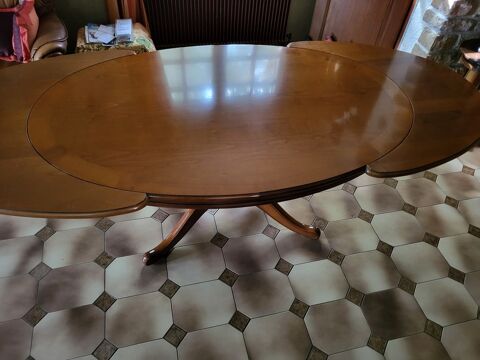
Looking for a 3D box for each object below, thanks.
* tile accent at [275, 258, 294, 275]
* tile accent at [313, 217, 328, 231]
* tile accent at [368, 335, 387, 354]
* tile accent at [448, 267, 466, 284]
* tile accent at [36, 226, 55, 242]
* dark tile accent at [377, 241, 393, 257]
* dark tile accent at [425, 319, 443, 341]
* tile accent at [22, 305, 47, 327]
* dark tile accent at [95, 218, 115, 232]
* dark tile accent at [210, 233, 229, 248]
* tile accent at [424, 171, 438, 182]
[{"bbox_3d":[0.229,0.452,1.875,0.070,0.010,0.070,26,50,18],"label":"tile accent"},{"bbox_3d":[0.463,0.252,2.087,0.070,0.010,0.070,26,50,18],"label":"tile accent"},{"bbox_3d":[0.626,0.740,1.640,0.070,0.010,0.070,26,50,18],"label":"tile accent"},{"bbox_3d":[1.116,0.494,1.856,0.070,0.010,0.070,26,50,18],"label":"tile accent"},{"bbox_3d":[-1.044,0.288,1.939,0.073,0.010,0.073,26,50,18],"label":"tile accent"},{"bbox_3d":[0.802,0.379,1.998,0.070,0.010,0.070,26,50,18],"label":"dark tile accent"},{"bbox_3d":[0.912,0.706,1.699,0.070,0.010,0.070,26,50,18],"label":"dark tile accent"},{"bbox_3d":[-0.890,0.594,1.571,0.070,0.010,0.070,26,50,18],"label":"tile accent"},{"bbox_3d":[-0.714,0.241,1.917,0.070,0.010,0.070,26,50,18],"label":"dark tile accent"},{"bbox_3d":[-0.112,0.335,1.987,0.073,0.010,0.073,26,50,18],"label":"dark tile accent"},{"bbox_3d":[1.276,-0.021,2.421,0.070,0.010,0.070,26,50,18],"label":"tile accent"}]

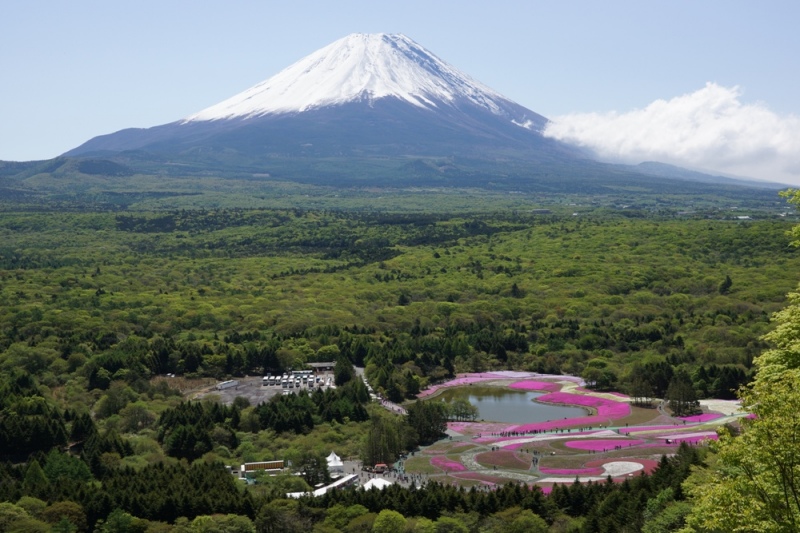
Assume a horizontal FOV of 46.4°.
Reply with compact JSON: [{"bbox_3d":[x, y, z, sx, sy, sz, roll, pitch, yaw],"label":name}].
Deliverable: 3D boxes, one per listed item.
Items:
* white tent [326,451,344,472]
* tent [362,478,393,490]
[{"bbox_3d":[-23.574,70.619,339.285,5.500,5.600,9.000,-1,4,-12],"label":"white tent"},{"bbox_3d":[-7.293,72.660,309.184,9.600,5.200,8.500,-1,4,-12],"label":"tent"}]

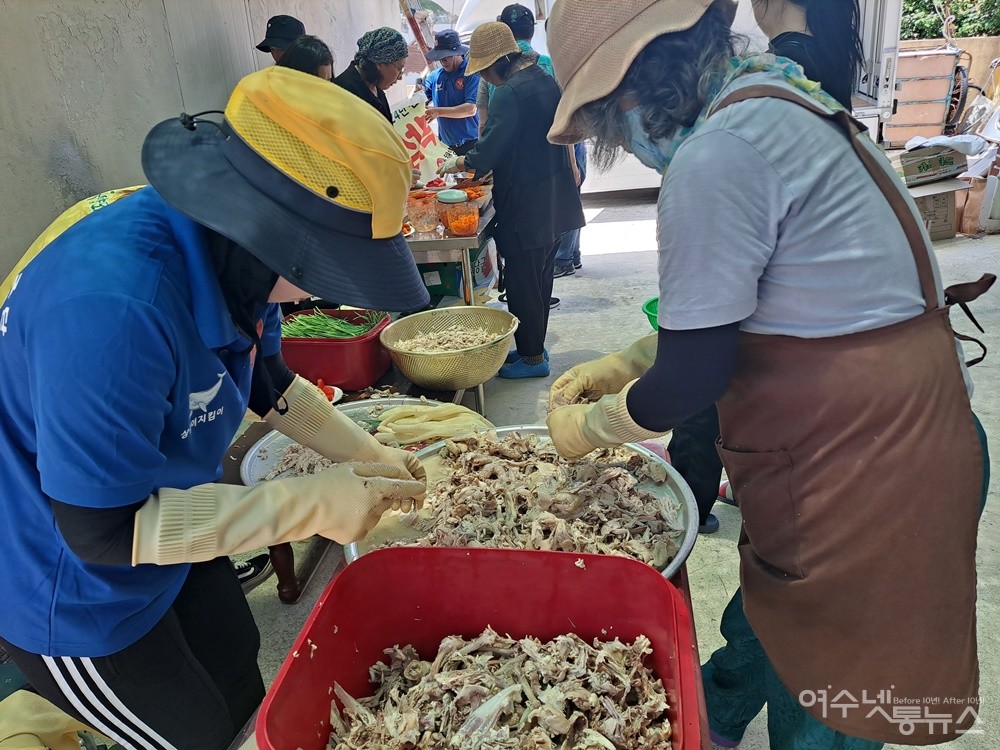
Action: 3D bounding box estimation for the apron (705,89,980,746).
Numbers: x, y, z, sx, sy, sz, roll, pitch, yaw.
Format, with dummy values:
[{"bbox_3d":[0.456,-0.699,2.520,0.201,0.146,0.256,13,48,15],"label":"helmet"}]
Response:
[{"bbox_3d":[0.495,0.045,0.990,0.350,0.840,0.400,3,20,21],"label":"apron"}]

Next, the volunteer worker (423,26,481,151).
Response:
[{"bbox_3d":[-0.285,-1.250,4.500,0.480,1.750,0.420,6,21,28],"label":"volunteer worker"}]

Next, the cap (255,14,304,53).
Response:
[{"bbox_3d":[-1.042,-1.669,3.400,0.310,0.160,0.280,-10,19,-17],"label":"cap"}]

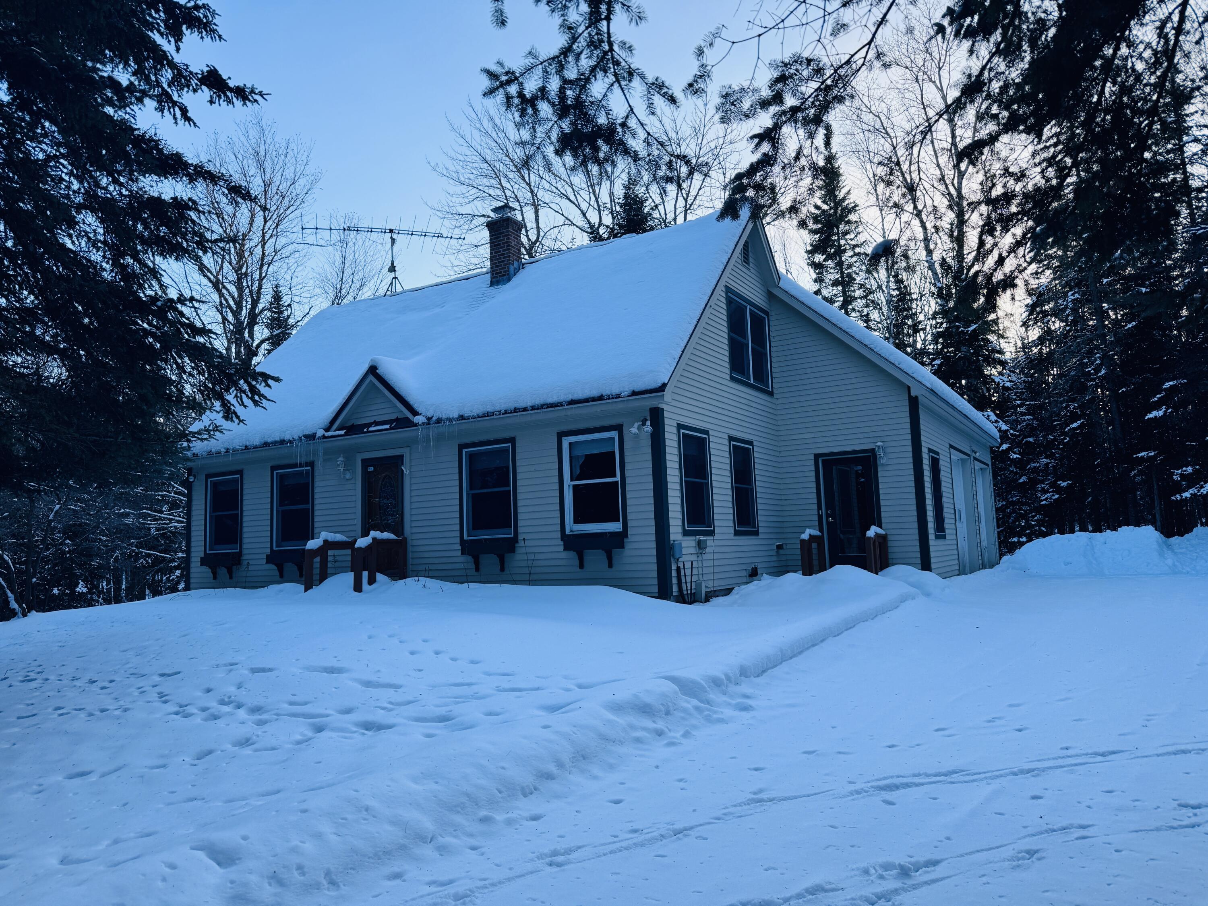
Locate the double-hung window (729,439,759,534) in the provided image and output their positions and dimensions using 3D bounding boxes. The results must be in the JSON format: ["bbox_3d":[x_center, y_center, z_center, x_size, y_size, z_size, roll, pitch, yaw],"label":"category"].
[{"bbox_3d":[2.389,0.583,14.239,0.100,1.630,1.085,-6,-8,31],"label":"double-hung window"}]

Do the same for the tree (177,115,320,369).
[{"bbox_3d":[-12.628,-3.821,29.561,5.300,17.310,5.300,1,-7,-23],"label":"tree"}]

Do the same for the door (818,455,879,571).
[{"bbox_3d":[4.449,1.098,15.183,0.945,2.080,0.100,-6,-8,31],"label":"door"}]

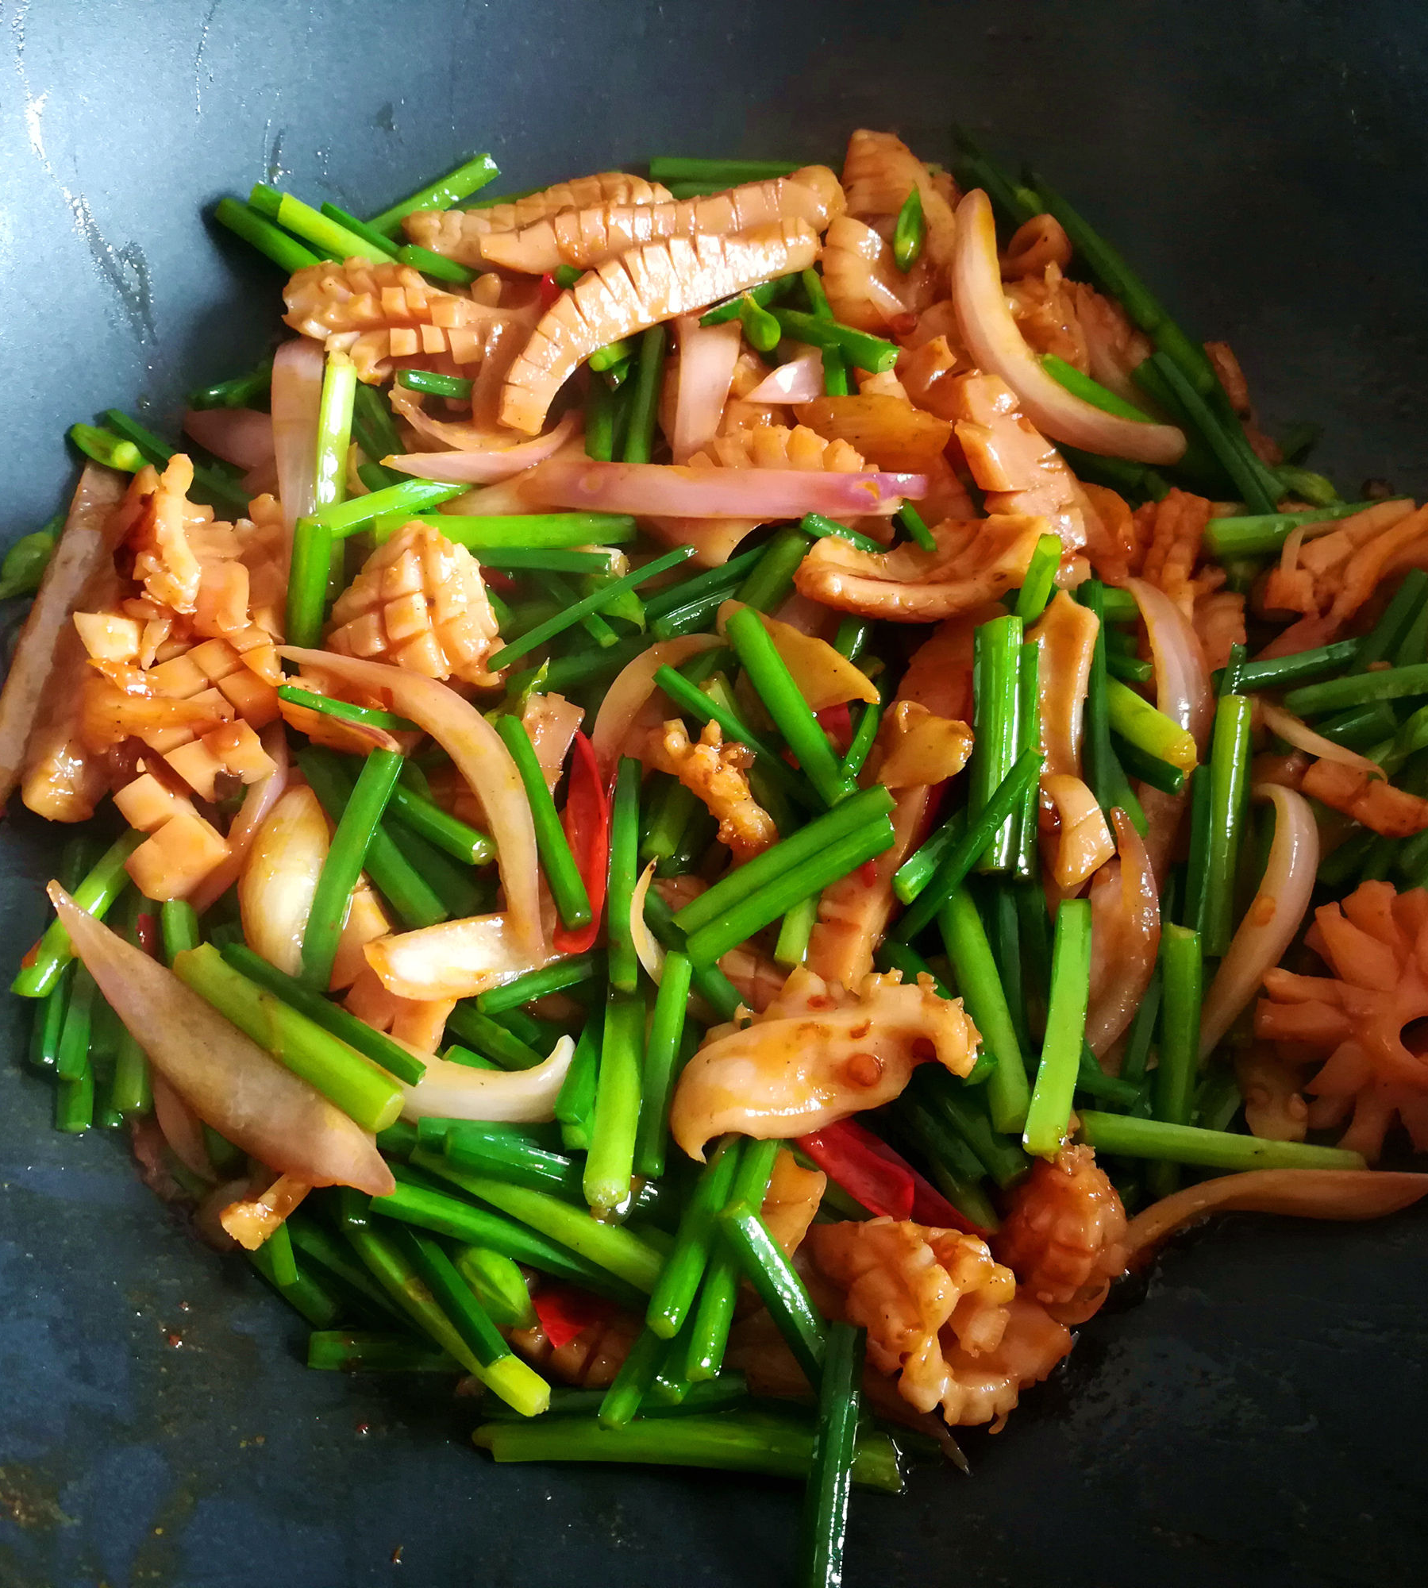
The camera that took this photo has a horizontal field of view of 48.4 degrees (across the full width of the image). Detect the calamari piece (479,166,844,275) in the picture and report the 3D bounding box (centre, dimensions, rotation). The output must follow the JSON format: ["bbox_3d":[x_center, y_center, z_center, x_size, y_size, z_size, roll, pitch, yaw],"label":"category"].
[{"bbox_3d":[-0.010,-0.112,0.312,0.071,0.013,0.013,-11,65,-5],"label":"calamari piece"}]

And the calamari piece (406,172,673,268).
[{"bbox_3d":[-0.034,-0.115,0.318,0.053,0.012,0.013,-14,65,-7],"label":"calamari piece"}]

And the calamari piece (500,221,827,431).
[{"bbox_3d":[-0.010,-0.089,0.302,0.064,0.017,0.020,-34,69,-15],"label":"calamari piece"}]

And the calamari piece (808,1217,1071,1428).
[{"bbox_3d":[0.035,0.082,0.248,0.038,0.024,0.027,15,65,7],"label":"calamari piece"}]

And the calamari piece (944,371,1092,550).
[{"bbox_3d":[0.056,-0.061,0.292,0.016,0.013,0.034,-21,66,-10],"label":"calamari piece"}]

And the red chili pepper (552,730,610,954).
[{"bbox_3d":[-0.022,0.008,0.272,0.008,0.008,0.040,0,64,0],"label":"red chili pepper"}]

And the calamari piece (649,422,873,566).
[{"bbox_3d":[0.009,-0.055,0.295,0.041,0.018,0.022,-1,64,0],"label":"calamari piece"}]

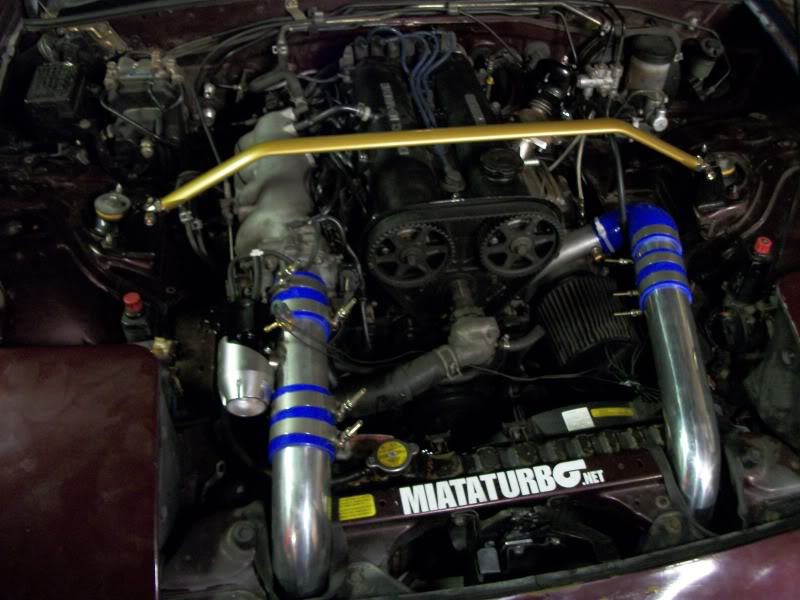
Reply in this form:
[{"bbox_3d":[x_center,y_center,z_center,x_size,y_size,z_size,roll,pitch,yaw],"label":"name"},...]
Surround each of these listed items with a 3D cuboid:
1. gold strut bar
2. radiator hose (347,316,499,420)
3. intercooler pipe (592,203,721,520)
[{"bbox_3d":[0.074,-0.200,1.076,0.850,0.113,0.030,-6,46,-9],"label":"gold strut bar"},{"bbox_3d":[0.030,0.093,0.964,0.250,0.085,0.085,-23,51,-24],"label":"radiator hose"},{"bbox_3d":[0.323,0.057,0.970,0.130,0.165,0.450,3,45,0],"label":"intercooler pipe"}]

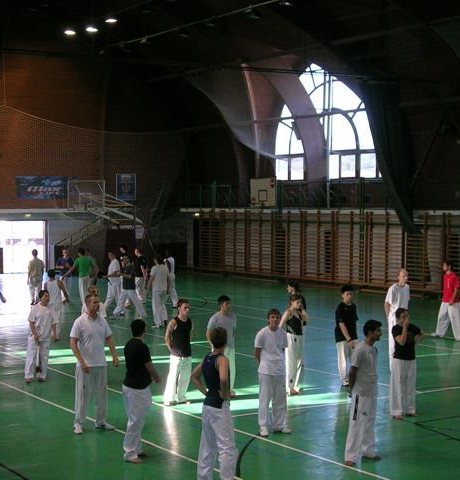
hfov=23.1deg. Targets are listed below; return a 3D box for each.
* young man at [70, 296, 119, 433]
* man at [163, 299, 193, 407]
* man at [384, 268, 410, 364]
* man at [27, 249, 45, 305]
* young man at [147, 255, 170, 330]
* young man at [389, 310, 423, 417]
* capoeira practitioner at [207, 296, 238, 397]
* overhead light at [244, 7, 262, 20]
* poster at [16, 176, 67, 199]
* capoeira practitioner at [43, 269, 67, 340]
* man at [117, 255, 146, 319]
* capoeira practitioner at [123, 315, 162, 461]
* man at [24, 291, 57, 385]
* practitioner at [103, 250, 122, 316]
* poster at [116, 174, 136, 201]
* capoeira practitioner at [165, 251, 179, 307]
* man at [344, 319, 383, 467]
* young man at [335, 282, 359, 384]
[{"bbox_3d":[-1.880,1.673,15.572,0.610,1.900,0.430,-2,2,-31],"label":"young man"},{"bbox_3d":[-0.797,1.718,17.425,0.470,1.633,0.330,-1,2,-30],"label":"man"},{"bbox_3d":[3.061,1.475,20.395,0.520,1.930,0.330,-1,2,-35],"label":"man"},{"bbox_3d":[-6.072,1.156,35.300,0.540,1.718,0.380,-1,2,-7],"label":"man"},{"bbox_3d":[-1.799,1.266,28.466,0.570,1.790,0.430,-1,2,-22],"label":"young man"},{"bbox_3d":[2.609,1.807,16.625,0.550,1.599,0.400,-1,2,-6],"label":"young man"},{"bbox_3d":[-0.126,1.720,18.599,0.480,1.680,0.330,-1,2,-30],"label":"capoeira practitioner"},{"bbox_3d":[0.730,-6.940,34.603,0.500,0.420,0.500,0,2,1],"label":"overhead light"},{"bbox_3d":[-8.463,-2.363,51.454,2.750,1.050,0.040,-1,2,-30],"label":"poster"},{"bbox_3d":[-4.051,1.491,26.142,0.560,1.660,0.360,0,2,18],"label":"capoeira practitioner"},{"bbox_3d":[-2.753,1.287,31.365,0.850,1.686,0.550,0,2,6],"label":"man"},{"bbox_3d":[-1.105,1.843,13.871,0.400,1.750,0.460,-2,3,-44],"label":"capoeira practitioner"},{"bbox_3d":[-3.403,1.698,20.109,0.560,1.640,0.380,-1,2,-12],"label":"man"},{"bbox_3d":[-3.256,1.185,31.311,0.620,1.760,0.520,-2,2,-31],"label":"practitioner"},{"bbox_3d":[-4.953,-2.515,53.916,1.032,1.247,0.050,-2,2,-31],"label":"poster"},{"bbox_3d":[-1.773,1.164,34.175,0.500,1.724,0.480,-1,2,-6],"label":"capoeira practitioner"},{"bbox_3d":[1.614,1.810,13.591,0.420,1.720,0.480,2,3,42],"label":"man"},{"bbox_3d":[2.042,1.653,19.591,0.490,1.740,0.340,-1,2,-20],"label":"young man"}]

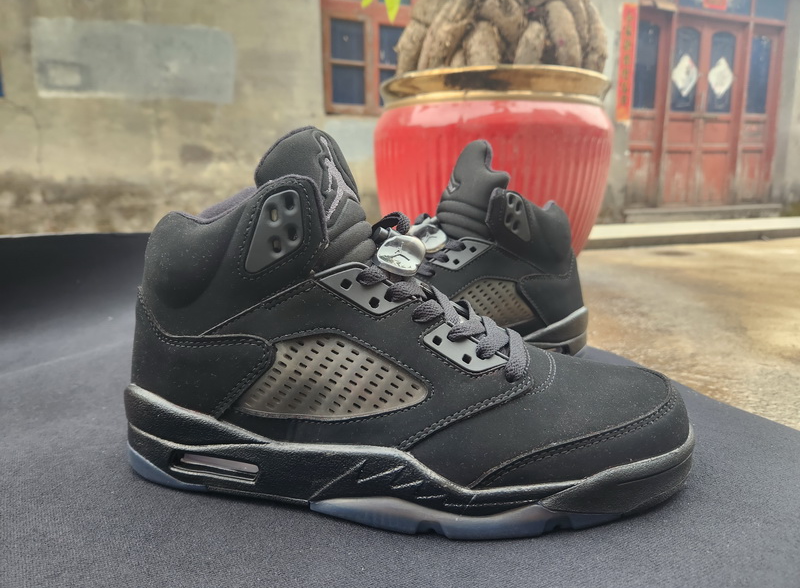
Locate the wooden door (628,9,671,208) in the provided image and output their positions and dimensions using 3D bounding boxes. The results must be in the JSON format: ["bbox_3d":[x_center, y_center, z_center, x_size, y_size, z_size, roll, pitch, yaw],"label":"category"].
[{"bbox_3d":[2.643,-1.927,5.618,0.457,1.999,0.060,-5,11,-23],"label":"wooden door"}]

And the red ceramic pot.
[{"bbox_3d":[0.164,-0.203,1.020,0.437,0.359,0.437,-1,10,0],"label":"red ceramic pot"}]

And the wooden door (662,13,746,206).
[{"bbox_3d":[3.436,-2.014,5.946,1.149,1.986,0.060,-5,11,-23],"label":"wooden door"}]

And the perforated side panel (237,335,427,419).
[{"bbox_3d":[-0.030,0.037,0.240,0.086,0.037,0.012,2,-1,11],"label":"perforated side panel"}]

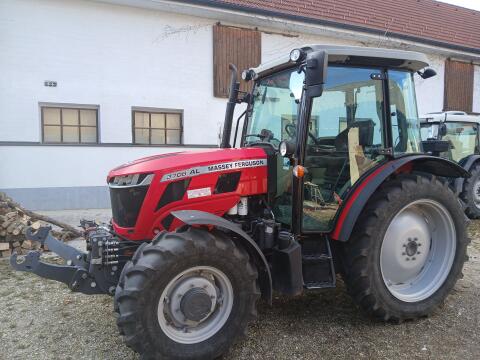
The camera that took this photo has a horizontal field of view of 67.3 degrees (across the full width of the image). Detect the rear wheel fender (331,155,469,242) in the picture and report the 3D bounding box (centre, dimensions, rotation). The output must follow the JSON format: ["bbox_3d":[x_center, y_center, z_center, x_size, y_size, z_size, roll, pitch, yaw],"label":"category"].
[{"bbox_3d":[1.561,0.142,3.446,1.480,0.750,0.330,-1,5,-23],"label":"rear wheel fender"}]

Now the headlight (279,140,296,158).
[{"bbox_3d":[0.426,-0.267,3.148,0.120,0.130,0.130,-1,5,-23],"label":"headlight"}]

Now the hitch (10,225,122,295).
[{"bbox_3d":[-1.416,0.635,3.026,0.755,0.450,0.960,-1,5,-23],"label":"hitch"}]

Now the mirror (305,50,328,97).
[{"bbox_3d":[0.639,-0.865,2.948,0.100,0.330,0.195,-1,5,-23],"label":"mirror"}]

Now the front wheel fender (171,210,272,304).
[{"bbox_3d":[-0.135,0.609,2.774,0.740,0.720,0.330,-1,5,-23],"label":"front wheel fender"}]

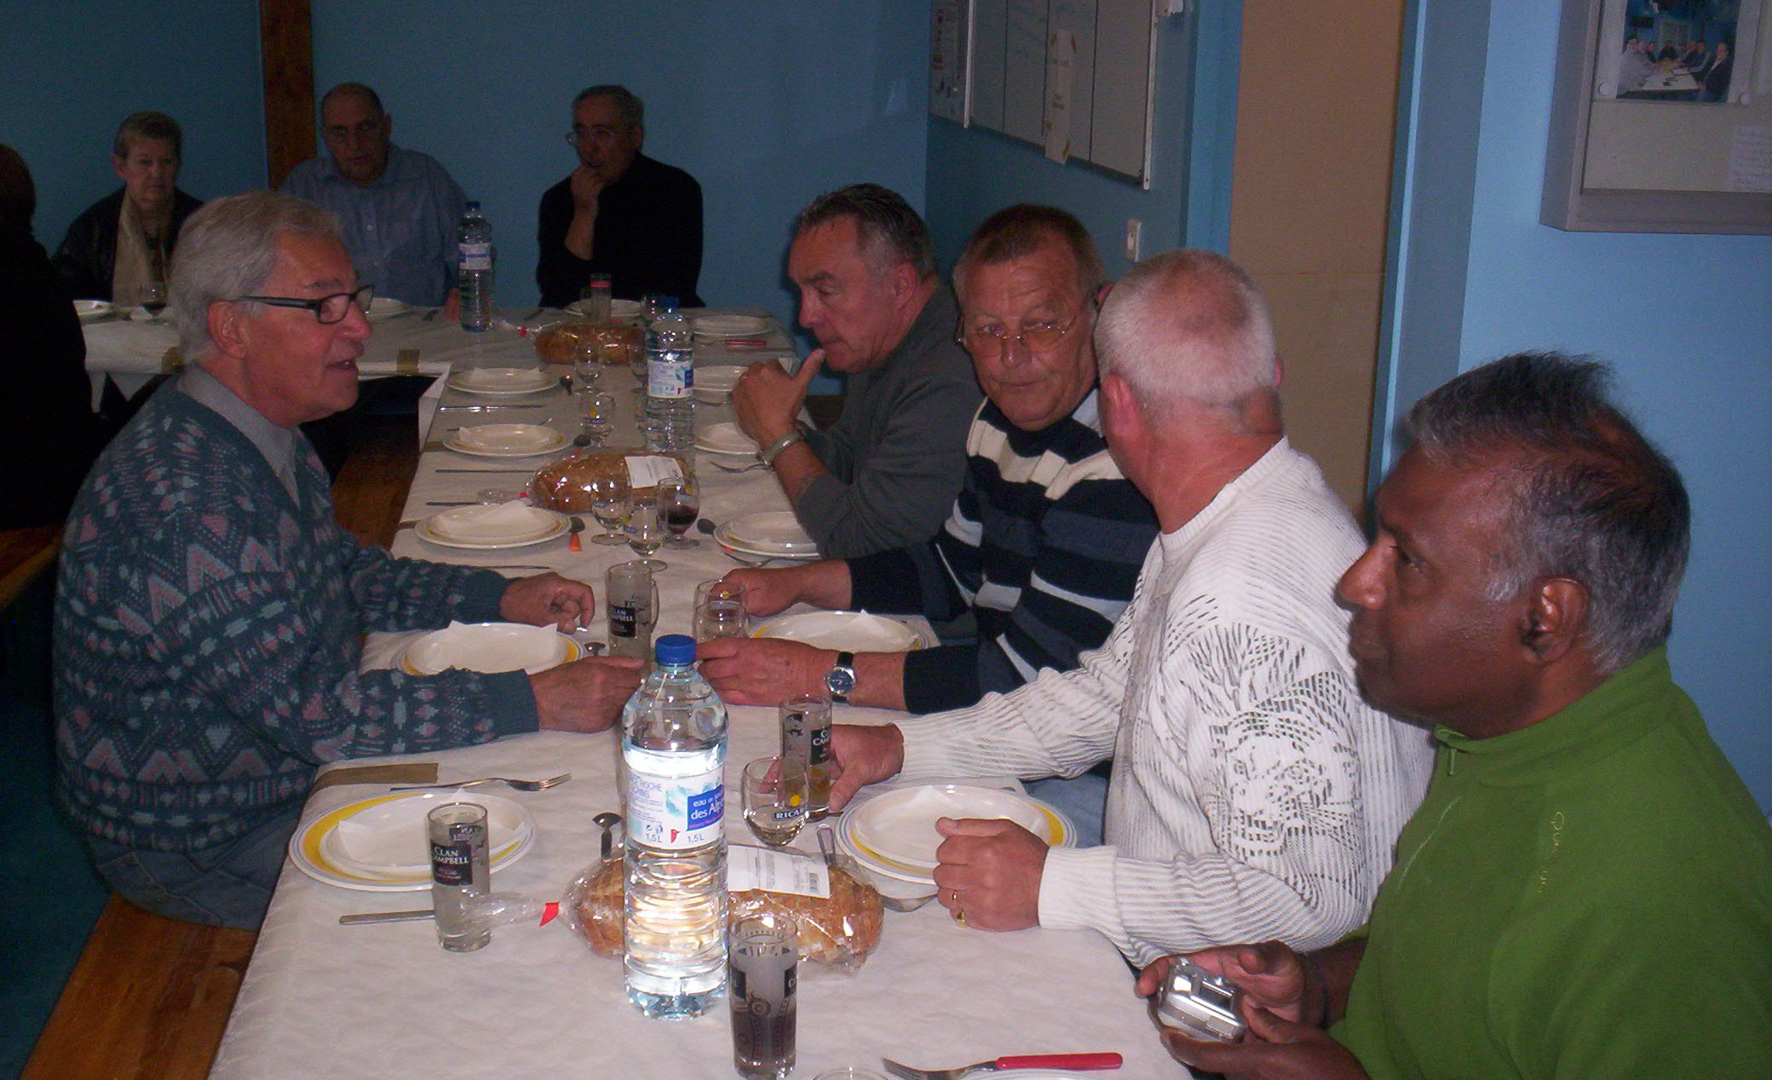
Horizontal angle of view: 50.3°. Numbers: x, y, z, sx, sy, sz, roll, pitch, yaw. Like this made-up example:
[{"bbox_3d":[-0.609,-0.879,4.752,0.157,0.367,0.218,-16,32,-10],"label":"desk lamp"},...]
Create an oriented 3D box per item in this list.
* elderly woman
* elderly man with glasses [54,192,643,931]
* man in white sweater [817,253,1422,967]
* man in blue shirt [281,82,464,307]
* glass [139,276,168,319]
[{"bbox_3d":[-1.974,-0.518,5.144,0.530,1.251,0.680,-4,17,-16],"label":"elderly woman"},{"bbox_3d":[-0.649,0.252,2.331,0.740,1.340,0.560,-1,16,-7],"label":"elderly man with glasses"},{"bbox_3d":[0.245,0.386,1.911,0.680,1.340,0.540,0,16,-3],"label":"man in white sweater"},{"bbox_3d":[-1.474,-0.620,5.424,0.560,1.330,0.750,-2,16,-8],"label":"man in blue shirt"},{"bbox_3d":[-1.856,-0.603,4.774,0.069,0.103,0.069,-2,16,-9],"label":"glass"}]

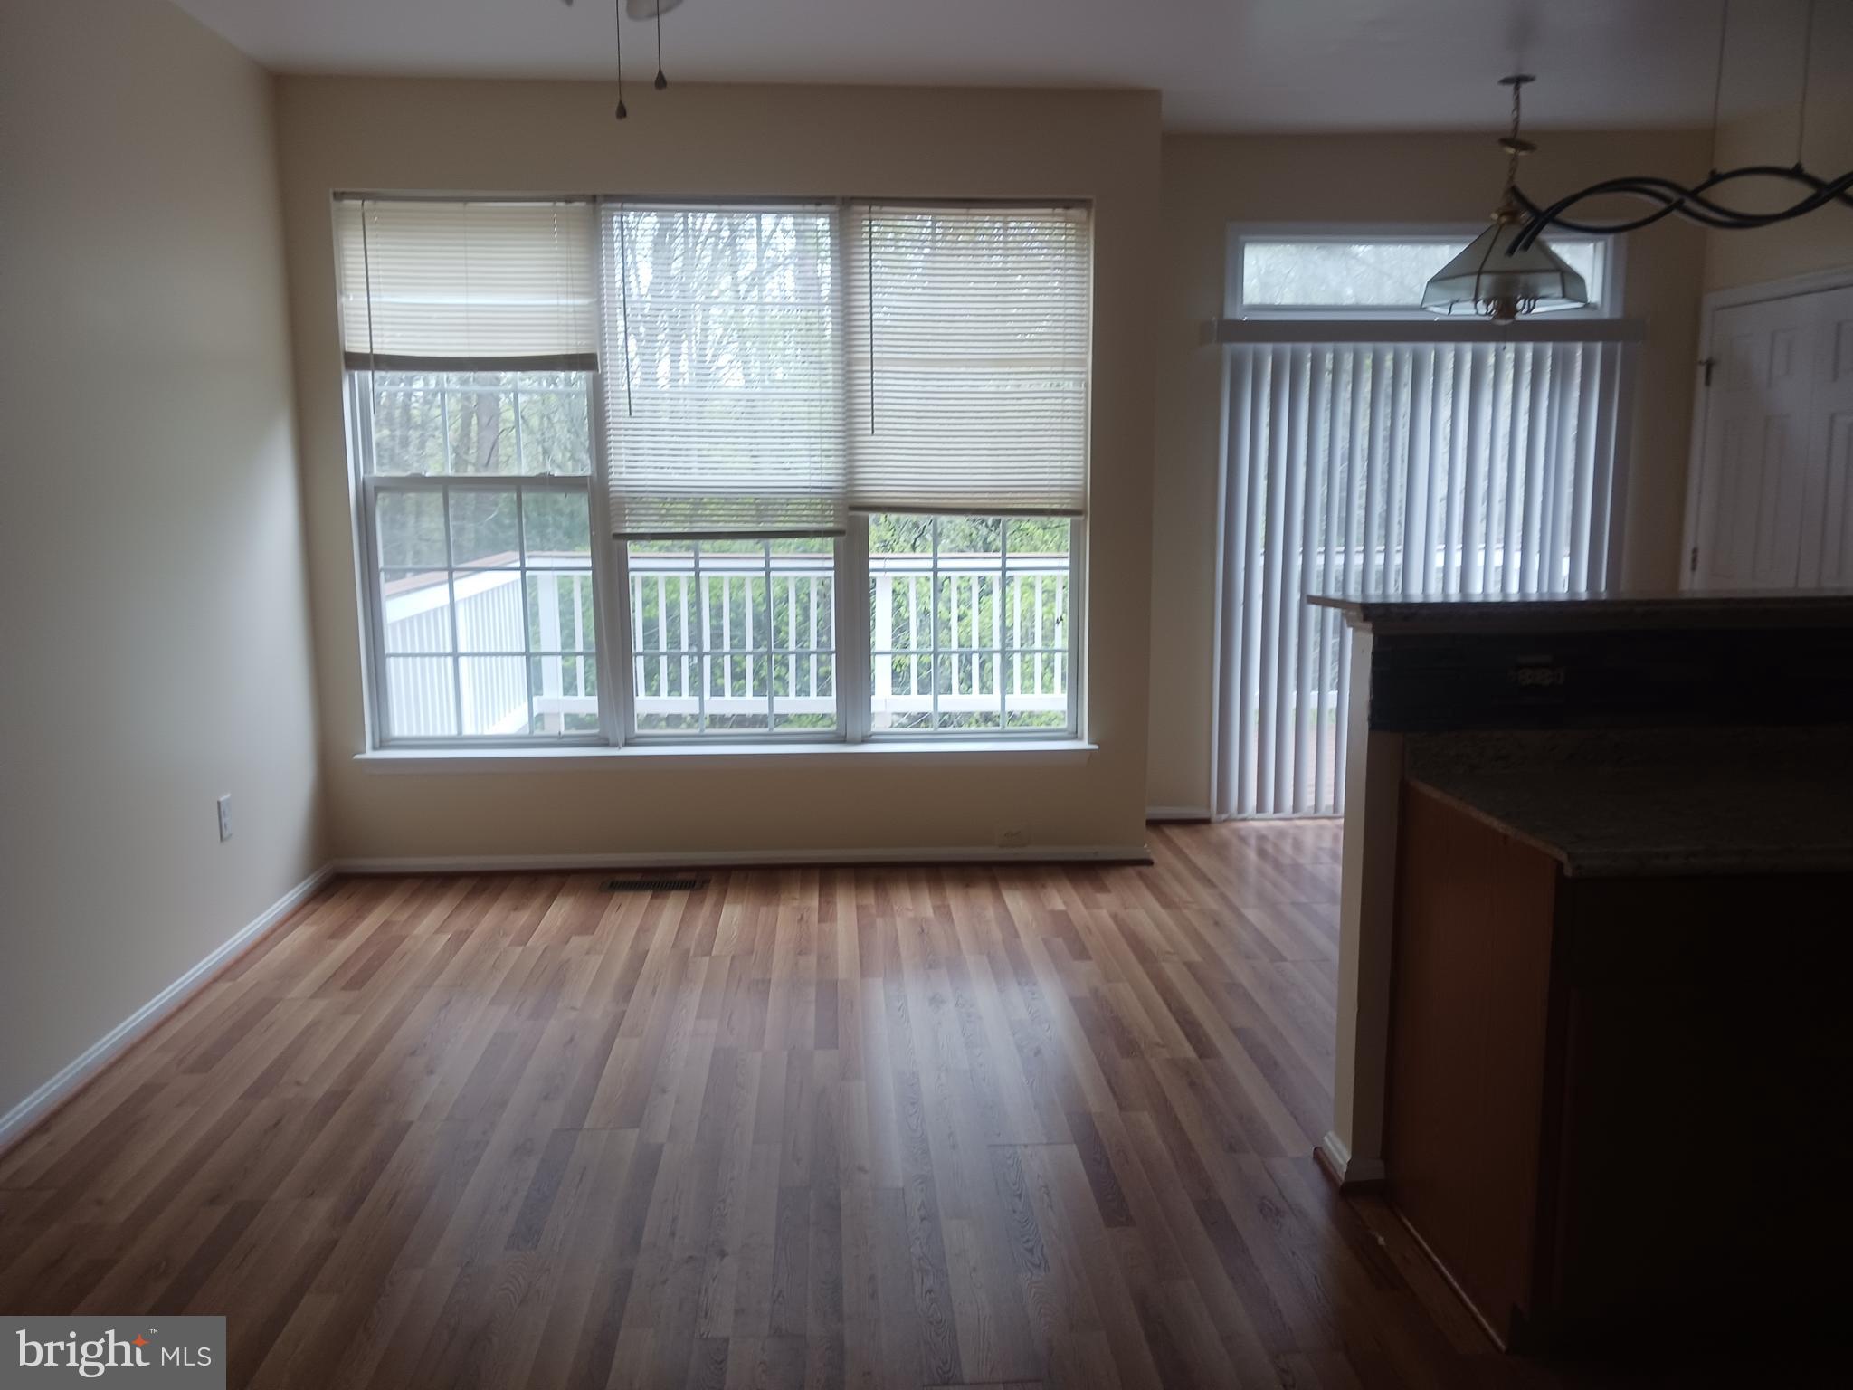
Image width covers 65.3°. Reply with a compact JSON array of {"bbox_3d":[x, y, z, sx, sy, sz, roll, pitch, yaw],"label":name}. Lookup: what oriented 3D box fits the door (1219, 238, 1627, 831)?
[{"bbox_3d":[1.994,-0.677,5.947,1.630,2.393,0.120,-1,9,-4],"label":"door"}]

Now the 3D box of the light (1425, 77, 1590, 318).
[{"bbox_3d":[1.988,-1.671,4.901,0.586,0.791,0.530,2,9,11],"label":"light"}]

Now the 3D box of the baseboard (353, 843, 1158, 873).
[{"bbox_3d":[-0.664,0.600,5.336,3.014,0.083,0.025,-1,9,-4],"label":"baseboard"}]

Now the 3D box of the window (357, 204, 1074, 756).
[{"bbox_3d":[-0.708,-0.765,5.155,2.586,1.914,0.110,-1,9,-4],"label":"window"}]

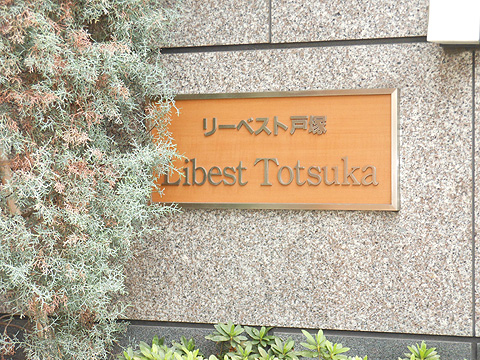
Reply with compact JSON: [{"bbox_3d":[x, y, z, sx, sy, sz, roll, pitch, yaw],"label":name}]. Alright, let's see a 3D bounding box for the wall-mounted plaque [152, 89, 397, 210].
[{"bbox_3d":[0.082,-0.083,3.896,0.773,0.335,0.028,0,1,23],"label":"wall-mounted plaque"}]

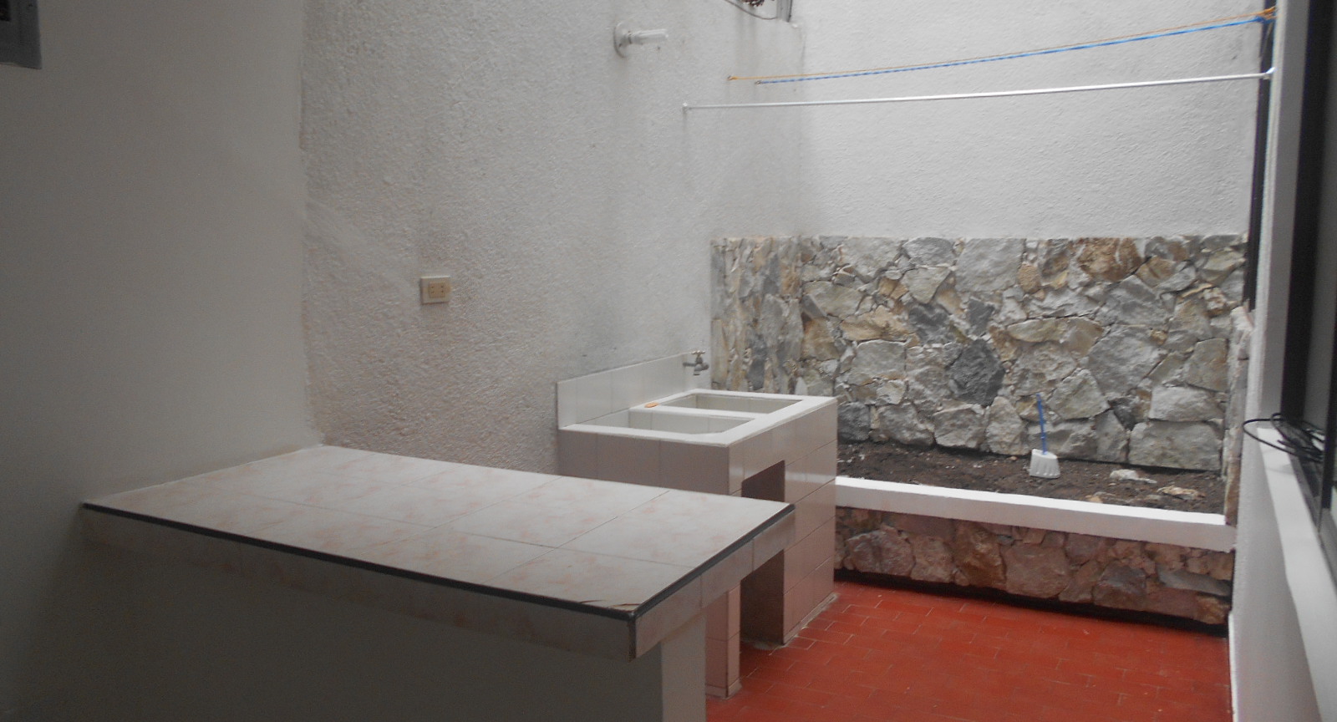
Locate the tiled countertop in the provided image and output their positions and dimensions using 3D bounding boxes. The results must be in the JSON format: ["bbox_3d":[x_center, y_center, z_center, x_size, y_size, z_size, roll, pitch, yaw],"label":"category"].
[{"bbox_3d":[-0.431,0.299,1.853,1.194,0.067,0.599,3,8,28],"label":"tiled countertop"}]

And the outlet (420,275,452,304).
[{"bbox_3d":[-0.629,-0.192,2.721,0.012,0.070,0.114,3,8,28],"label":"outlet"}]

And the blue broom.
[{"bbox_3d":[1.590,0.319,4.296,0.135,0.355,0.055,-4,5,29],"label":"blue broom"}]

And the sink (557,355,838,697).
[{"bbox_3d":[0.151,0.496,3.608,0.613,0.930,1.009,3,8,28],"label":"sink"}]

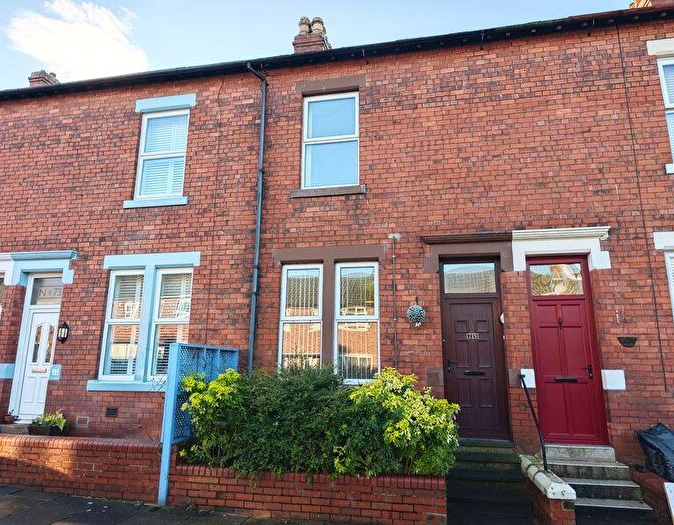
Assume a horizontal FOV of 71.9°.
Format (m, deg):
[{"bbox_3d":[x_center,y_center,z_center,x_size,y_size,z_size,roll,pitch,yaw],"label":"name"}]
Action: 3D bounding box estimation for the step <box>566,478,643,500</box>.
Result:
[{"bbox_3d":[3.227,2.858,5.877,1.030,0.165,0.360,-2,-13,11],"label":"step"}]

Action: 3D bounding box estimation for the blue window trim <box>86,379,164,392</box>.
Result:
[{"bbox_3d":[-3.317,2.110,7.924,1.987,0.160,0.165,-2,-13,11],"label":"blue window trim"}]

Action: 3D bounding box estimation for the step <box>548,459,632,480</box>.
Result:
[{"bbox_3d":[3.293,2.770,6.223,1.030,0.170,0.310,-2,-13,11],"label":"step"}]

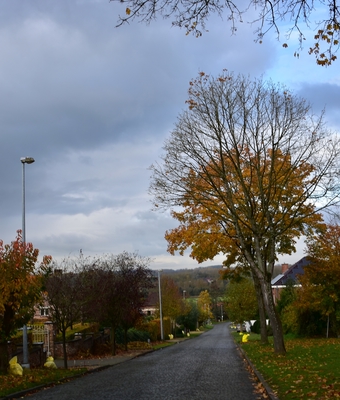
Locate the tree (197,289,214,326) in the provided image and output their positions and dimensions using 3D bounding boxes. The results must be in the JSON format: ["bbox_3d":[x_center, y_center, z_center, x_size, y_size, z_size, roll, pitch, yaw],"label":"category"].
[{"bbox_3d":[9.672,29.261,140.747,4.904,10.164,4.904,-3,-8,5],"label":"tree"}]

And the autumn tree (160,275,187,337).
[{"bbox_3d":[0.642,15.144,73.659,3.992,8.961,4.192,-3,-8,5],"label":"autumn tree"}]

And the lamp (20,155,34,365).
[{"bbox_3d":[-6.029,2.520,21.857,0.650,8.938,0.320,-3,-8,5],"label":"lamp"}]

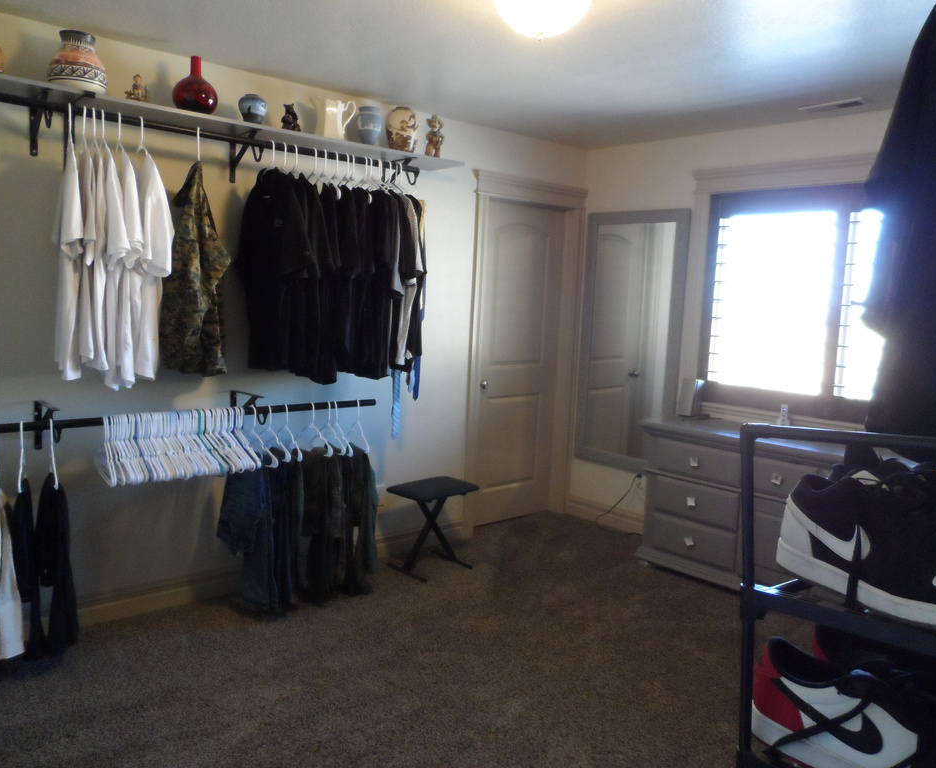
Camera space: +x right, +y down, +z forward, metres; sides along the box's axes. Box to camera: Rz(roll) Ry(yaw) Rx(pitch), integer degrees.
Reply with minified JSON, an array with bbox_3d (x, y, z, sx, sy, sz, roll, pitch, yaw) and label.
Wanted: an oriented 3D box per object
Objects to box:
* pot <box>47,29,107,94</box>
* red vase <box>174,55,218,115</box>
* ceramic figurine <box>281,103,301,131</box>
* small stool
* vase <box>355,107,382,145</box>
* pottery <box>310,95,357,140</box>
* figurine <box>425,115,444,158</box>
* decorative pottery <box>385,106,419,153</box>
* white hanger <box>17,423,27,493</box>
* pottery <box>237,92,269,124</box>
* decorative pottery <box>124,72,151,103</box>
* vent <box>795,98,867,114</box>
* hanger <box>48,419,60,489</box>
[{"bbox_3d":[-1.452,-1.178,2.649,0.188,0.230,0.188,-4,10,-40],"label":"pot"},{"bbox_3d":[-1.120,-1.216,2.919,0.187,0.250,0.187,-4,10,-39],"label":"red vase"},{"bbox_3d":[-0.801,-1.188,3.215,0.082,0.146,0.075,-2,9,-29],"label":"ceramic figurine"},{"bbox_3d":[-0.196,0.774,3.836,0.300,0.460,0.420,9,10,43],"label":"small stool"},{"bbox_3d":[-0.484,-1.242,3.480,0.118,0.204,0.118,2,8,0],"label":"vase"},{"bbox_3d":[-0.634,-1.236,3.351,0.235,0.216,0.140,-1,8,-21],"label":"pottery"},{"bbox_3d":[-0.173,-1.272,3.695,0.098,0.236,0.085,1,7,-10],"label":"figurine"},{"bbox_3d":[-0.331,-1.263,3.564,0.158,0.240,0.158,2,7,0],"label":"decorative pottery"},{"bbox_3d":[-1.621,0.252,2.582,0.012,0.240,0.420,-2,9,-30],"label":"white hanger"},{"bbox_3d":[-0.919,-1.168,3.042,0.129,0.140,0.129,-4,10,-39],"label":"pottery"},{"bbox_3d":[-1.283,-1.138,2.756,0.097,0.126,0.065,-3,9,-33],"label":"decorative pottery"},{"bbox_3d":[1.756,-1.327,3.419,0.120,0.018,0.300,-4,10,-40],"label":"vent"},{"bbox_3d":[-1.546,0.248,2.647,0.012,0.240,0.420,-3,9,-32],"label":"hanger"}]

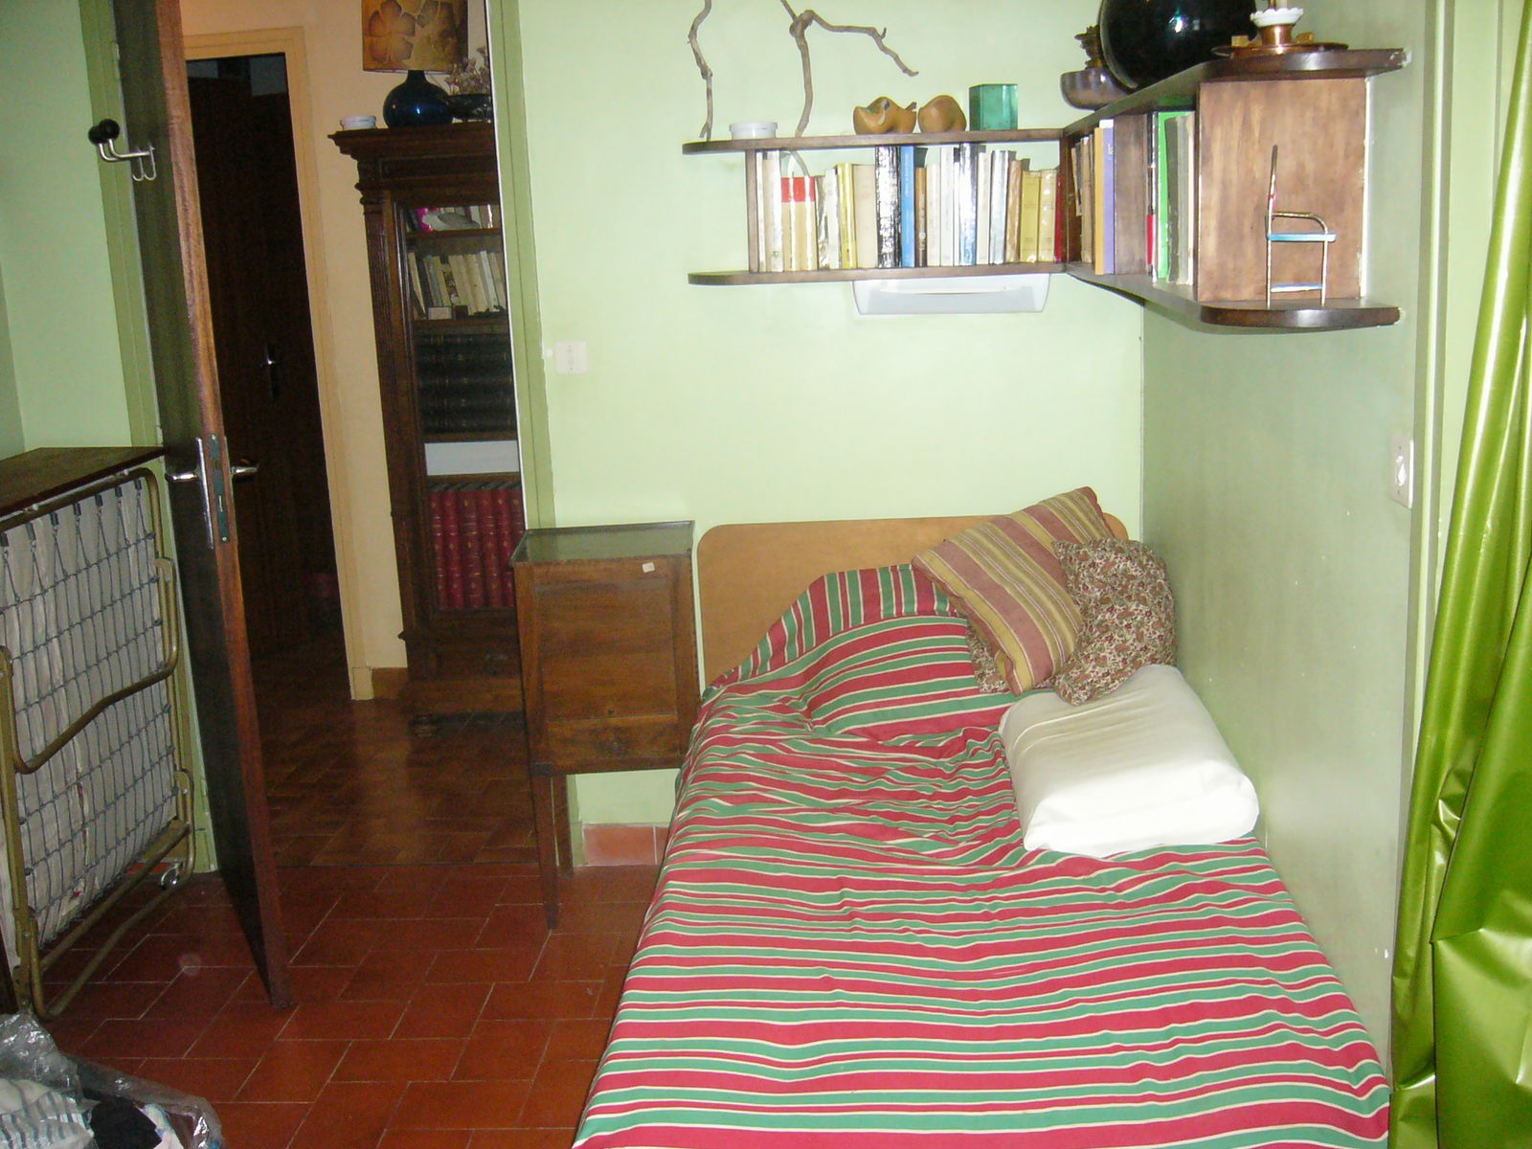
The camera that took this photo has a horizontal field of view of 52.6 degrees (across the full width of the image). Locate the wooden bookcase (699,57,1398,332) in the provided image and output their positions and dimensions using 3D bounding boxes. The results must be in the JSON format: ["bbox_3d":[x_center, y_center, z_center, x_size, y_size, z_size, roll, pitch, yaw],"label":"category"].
[{"bbox_3d":[0.284,-0.592,2.492,0.960,0.295,1.620,-2,12,3],"label":"wooden bookcase"}]

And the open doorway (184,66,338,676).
[{"bbox_3d":[-1.768,-0.582,4.964,0.750,2.030,0.120,-2,12,3],"label":"open doorway"}]

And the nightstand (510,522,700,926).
[{"bbox_3d":[-0.320,0.328,3.365,0.352,0.797,0.335,-2,12,3],"label":"nightstand"}]

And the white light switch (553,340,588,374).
[{"bbox_3d":[-0.425,-0.473,3.371,0.073,0.077,0.014,-2,12,3],"label":"white light switch"}]

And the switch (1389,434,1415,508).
[{"bbox_3d":[0.696,-0.114,1.696,0.011,0.075,0.070,-2,12,4],"label":"switch"}]

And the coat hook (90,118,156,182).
[{"bbox_3d":[-1.267,-0.827,3.040,0.095,0.115,0.170,-8,13,-25],"label":"coat hook"}]

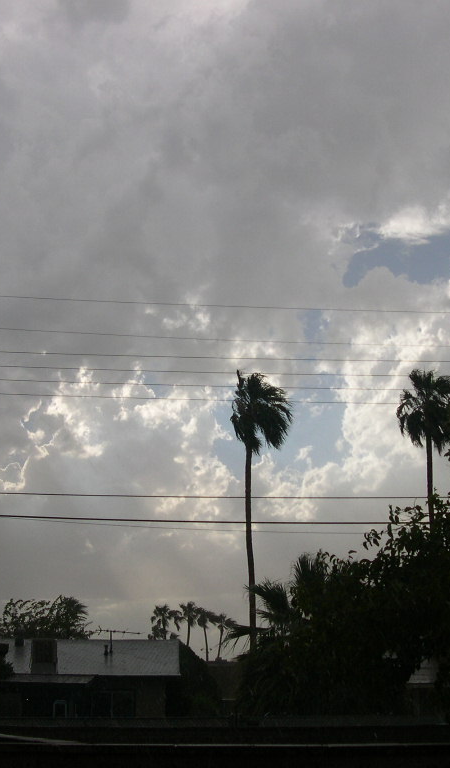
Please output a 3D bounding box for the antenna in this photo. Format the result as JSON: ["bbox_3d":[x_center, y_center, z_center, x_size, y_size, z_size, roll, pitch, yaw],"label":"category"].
[{"bbox_3d":[-4.054,9.854,43.191,1.800,1.000,2.000,4,-14,-15],"label":"antenna"}]

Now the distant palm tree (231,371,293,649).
[{"bbox_3d":[1.771,7.859,56.704,3.200,17.590,3.200,0,-13,0],"label":"distant palm tree"}]

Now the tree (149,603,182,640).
[{"bbox_3d":[-7.511,32.163,141.391,4.000,8.950,4.000,0,-13,0],"label":"tree"}]

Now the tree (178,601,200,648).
[{"bbox_3d":[-4.705,32.608,144.368,3.100,9.440,3.100,0,-13,0],"label":"tree"}]

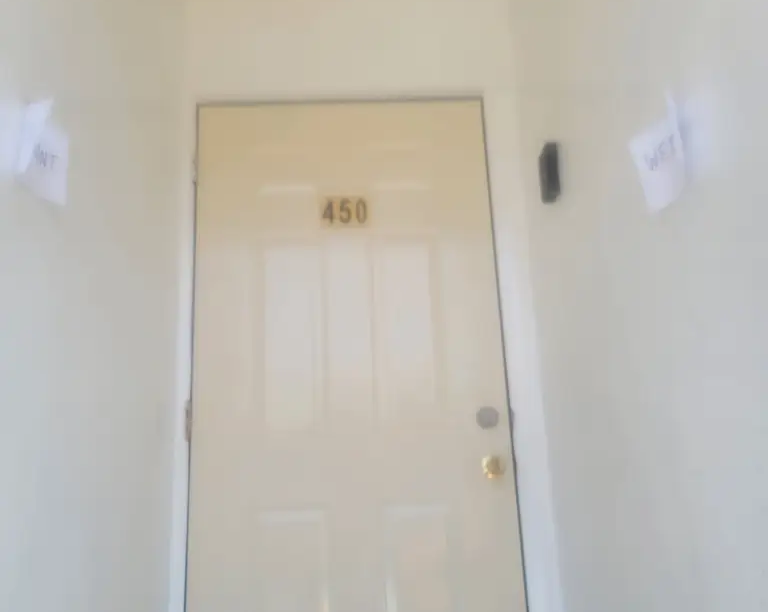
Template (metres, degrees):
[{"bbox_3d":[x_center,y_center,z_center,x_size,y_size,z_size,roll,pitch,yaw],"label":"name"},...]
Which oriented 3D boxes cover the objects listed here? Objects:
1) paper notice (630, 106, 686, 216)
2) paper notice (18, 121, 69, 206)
[{"bbox_3d":[0.474,-0.246,1.284,0.025,0.145,0.108,4,-17,-21],"label":"paper notice"},{"bbox_3d":[-0.584,-0.260,1.275,0.025,0.145,0.115,-7,-16,17],"label":"paper notice"}]

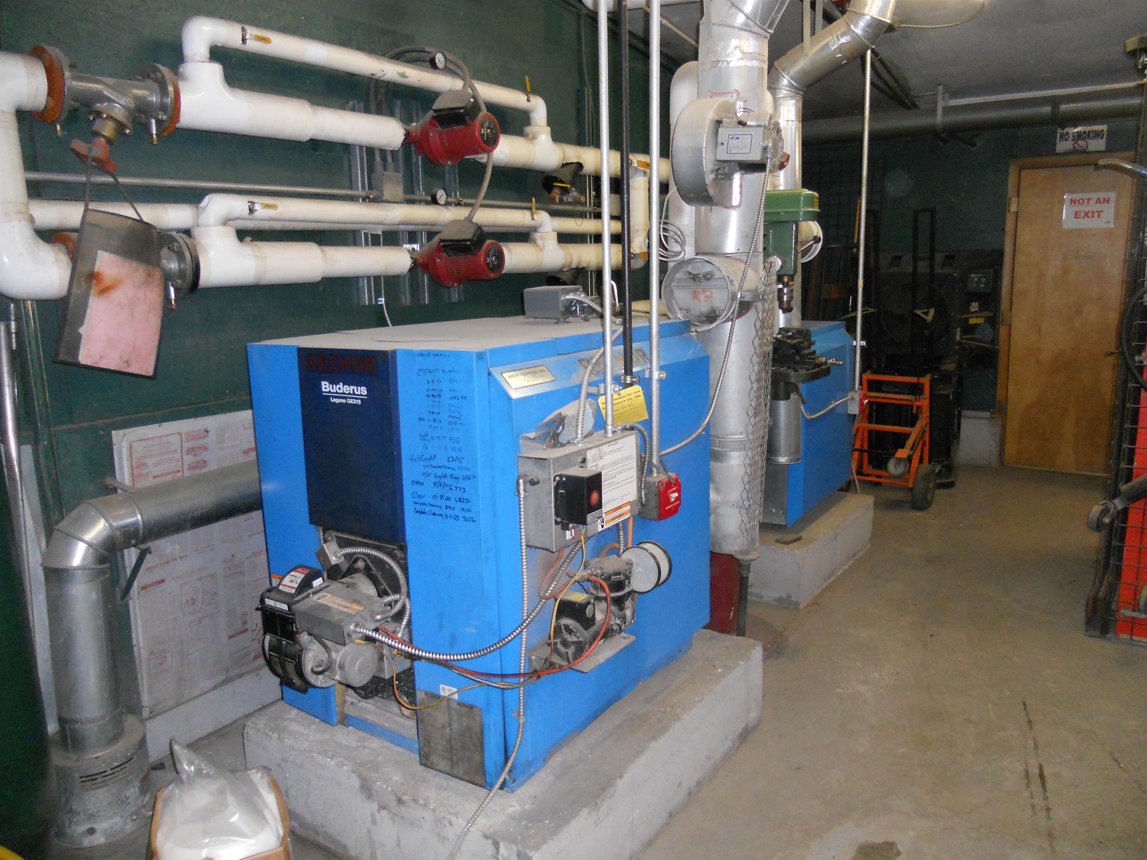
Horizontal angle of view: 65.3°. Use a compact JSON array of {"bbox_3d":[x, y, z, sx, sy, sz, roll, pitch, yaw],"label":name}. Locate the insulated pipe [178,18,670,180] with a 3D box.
[{"bbox_3d":[-0.283,-1.194,3.533,0.140,0.300,2.800,6,13,34],"label":"insulated pipe"}]

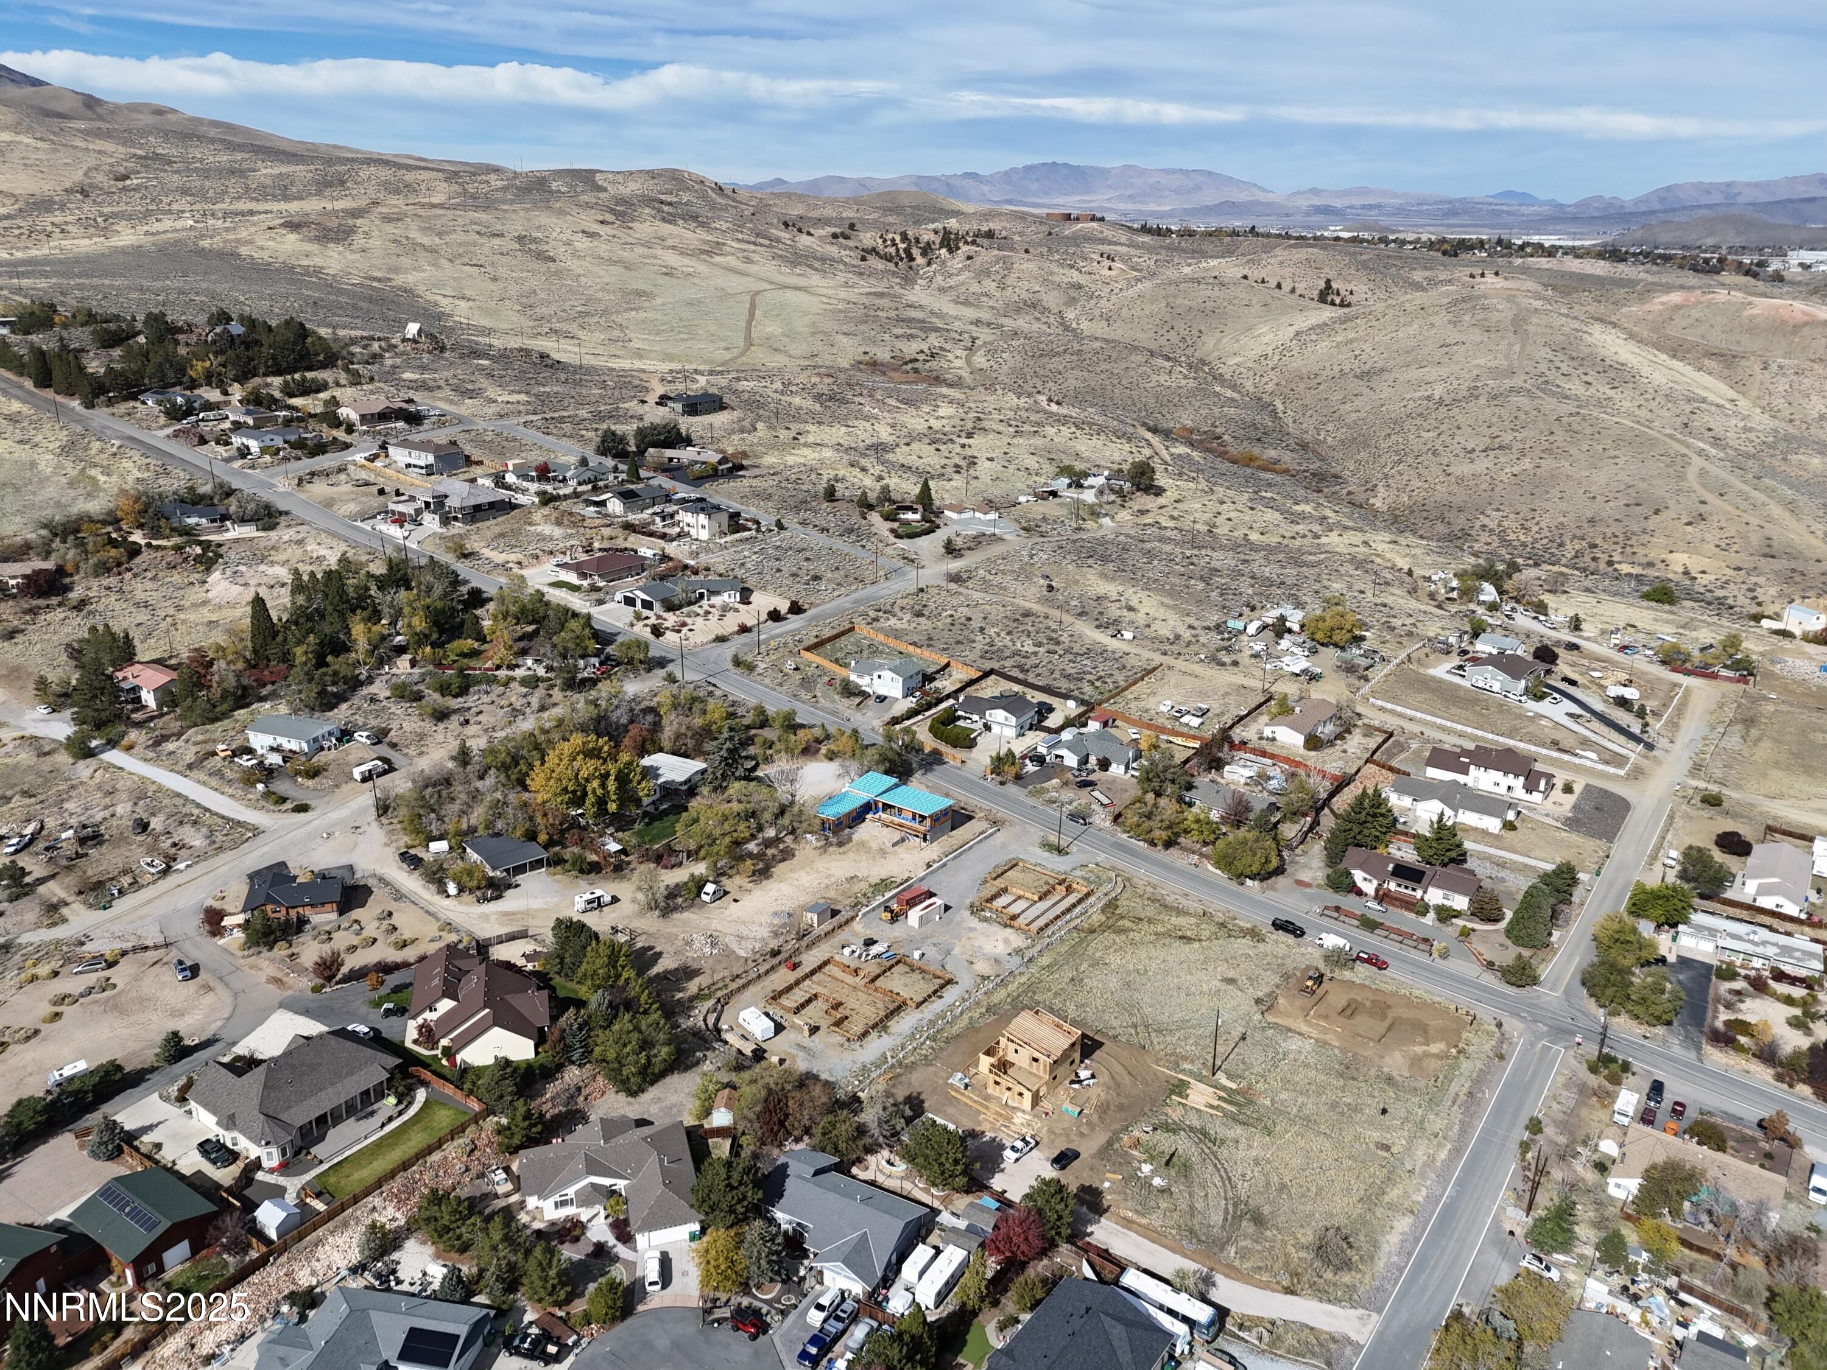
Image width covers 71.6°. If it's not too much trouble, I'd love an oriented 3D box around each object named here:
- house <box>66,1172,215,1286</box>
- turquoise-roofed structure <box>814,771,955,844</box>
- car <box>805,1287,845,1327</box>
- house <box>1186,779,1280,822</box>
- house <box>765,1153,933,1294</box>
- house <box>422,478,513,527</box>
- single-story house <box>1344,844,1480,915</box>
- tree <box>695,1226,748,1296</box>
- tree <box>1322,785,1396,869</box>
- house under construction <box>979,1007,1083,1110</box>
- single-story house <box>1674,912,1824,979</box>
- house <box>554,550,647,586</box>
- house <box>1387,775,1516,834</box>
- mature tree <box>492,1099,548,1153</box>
[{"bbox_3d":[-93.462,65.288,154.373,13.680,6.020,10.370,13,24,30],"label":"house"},{"bbox_3d":[-5.477,25.981,254.328,21.340,7.080,17.700,14,25,33],"label":"turquoise-roofed structure"},{"bbox_3d":[-9.990,70.250,143.000,1.880,1.650,4.750,9,23,21],"label":"car"},{"bbox_3d":[65.430,24.110,261.000,17.000,4.300,9.300,17,27,37],"label":"house"},{"bbox_3d":[-9.390,64.045,152.735,20.000,5.400,16.700,10,22,27],"label":"house"},{"bbox_3d":[-123.830,-50.080,350.000,24.500,7.800,15.000,20,28,40],"label":"house"},{"bbox_3d":[97.130,36.940,246.960,25.100,4.680,13.720,14,25,32],"label":"single-story house"},{"bbox_3d":[-21.750,64.760,142.640,6.000,8.200,6.000,0,21,0],"label":"tree"},{"bbox_3d":[89.500,27.910,253.150,13.300,15.200,13.300,0,21,0],"label":"tree"},{"bbox_3d":[16.980,52.860,182.490,12.400,7.660,11.900,-19,28,-40],"label":"house under construction"},{"bbox_3d":[154.660,47.860,234.280,22.900,3.600,10.500,14,25,32],"label":"single-story house"},{"bbox_3d":[-85.710,-33.300,347.570,16.400,5.200,18.000,12,24,29],"label":"house"},{"bbox_3d":[116.250,24.980,272.710,24.910,4.880,13.320,13,24,31],"label":"house"},{"bbox_3d":[-55.082,61.792,177.764,7.000,7.400,7.000,0,21,0],"label":"mature tree"}]

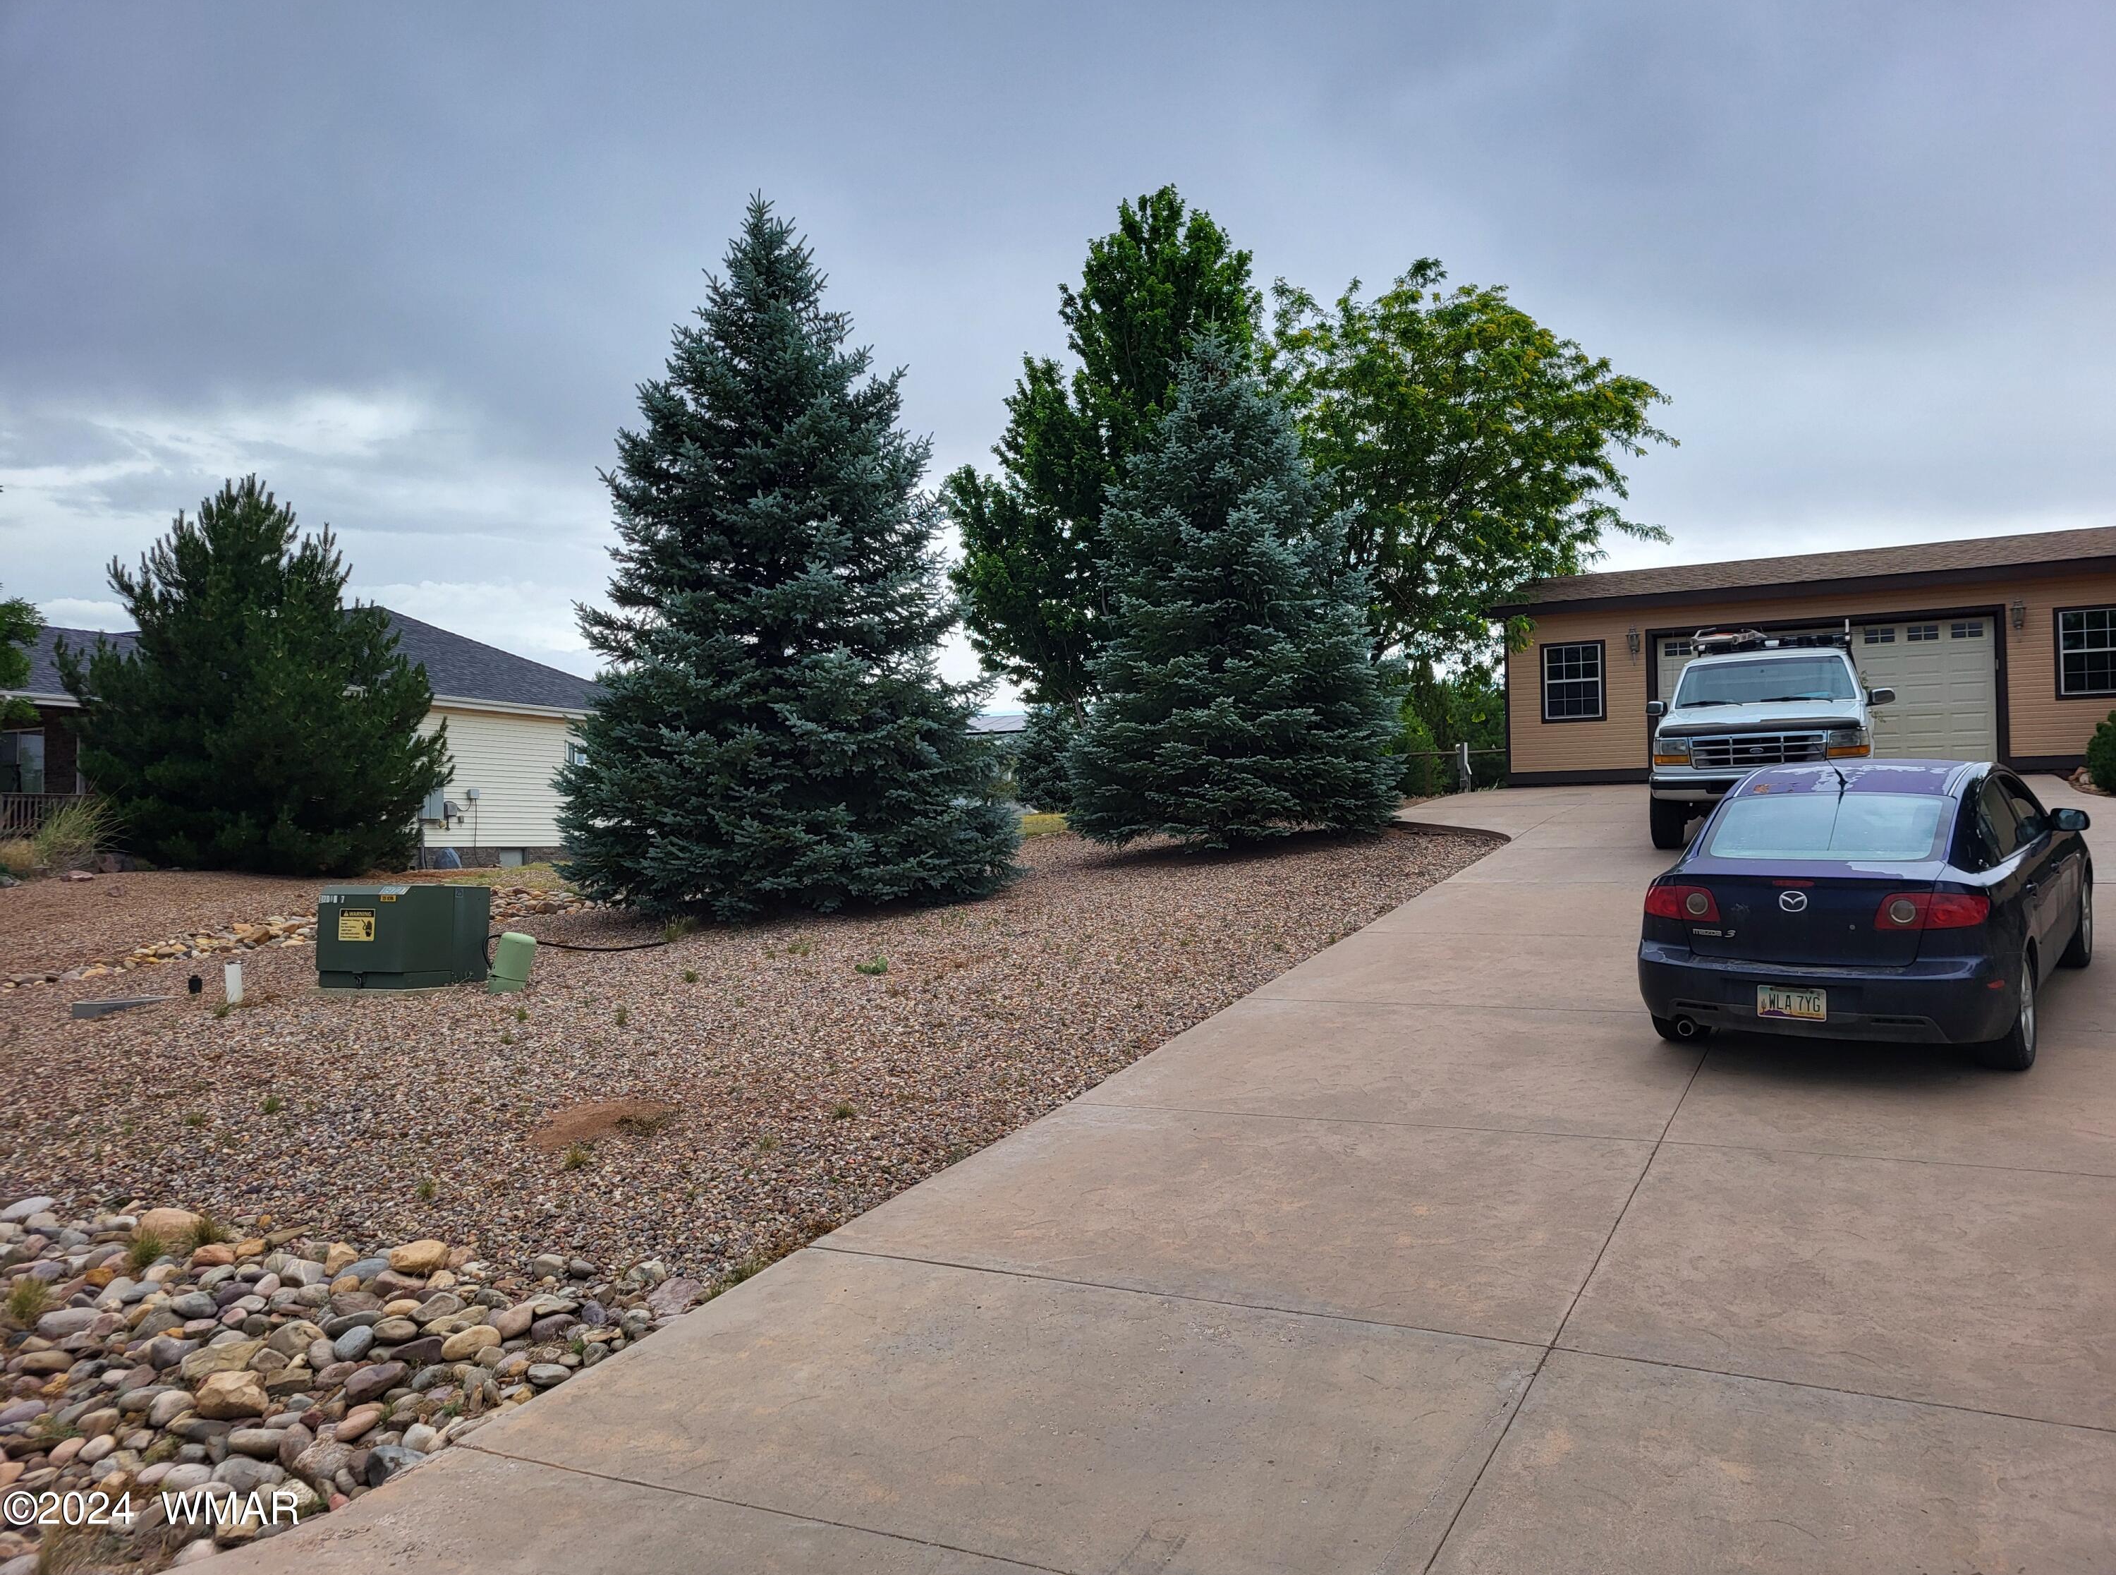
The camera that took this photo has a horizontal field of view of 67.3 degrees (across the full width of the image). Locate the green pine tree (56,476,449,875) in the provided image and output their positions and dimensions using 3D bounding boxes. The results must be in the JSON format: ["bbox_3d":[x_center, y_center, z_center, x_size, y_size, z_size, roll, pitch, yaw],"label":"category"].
[{"bbox_3d":[-9.412,-1.287,18.600,4.200,4.600,4.100,0,-2,-27],"label":"green pine tree"}]

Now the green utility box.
[{"bbox_3d":[-5.675,1.296,13.801,0.860,0.830,0.960,-1,-2,20],"label":"green utility box"}]

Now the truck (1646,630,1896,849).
[{"bbox_3d":[7.948,-0.613,17.652,2.050,2.150,5.600,-2,4,27],"label":"truck"}]

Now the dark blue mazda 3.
[{"bbox_3d":[4.868,0.568,9.377,1.770,1.465,4.530,-1,5,38],"label":"dark blue mazda 3"}]

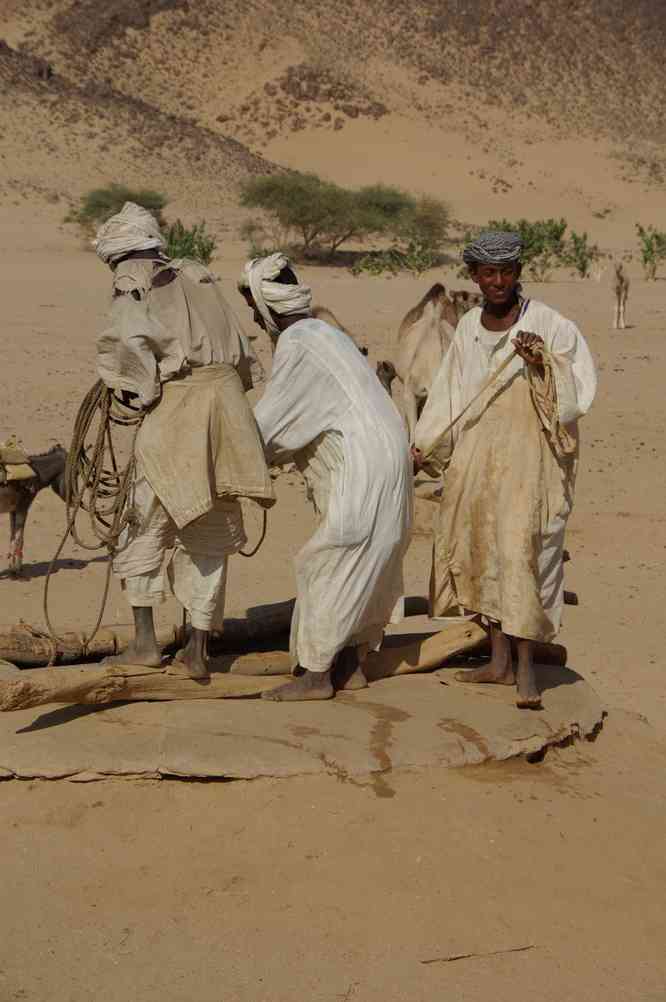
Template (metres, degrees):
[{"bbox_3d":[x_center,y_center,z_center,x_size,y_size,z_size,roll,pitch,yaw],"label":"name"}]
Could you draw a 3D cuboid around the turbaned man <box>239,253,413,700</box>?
[{"bbox_3d":[-0.021,-0.105,9.800,0.580,1.600,0.500,1,5,12],"label":"turbaned man"}]

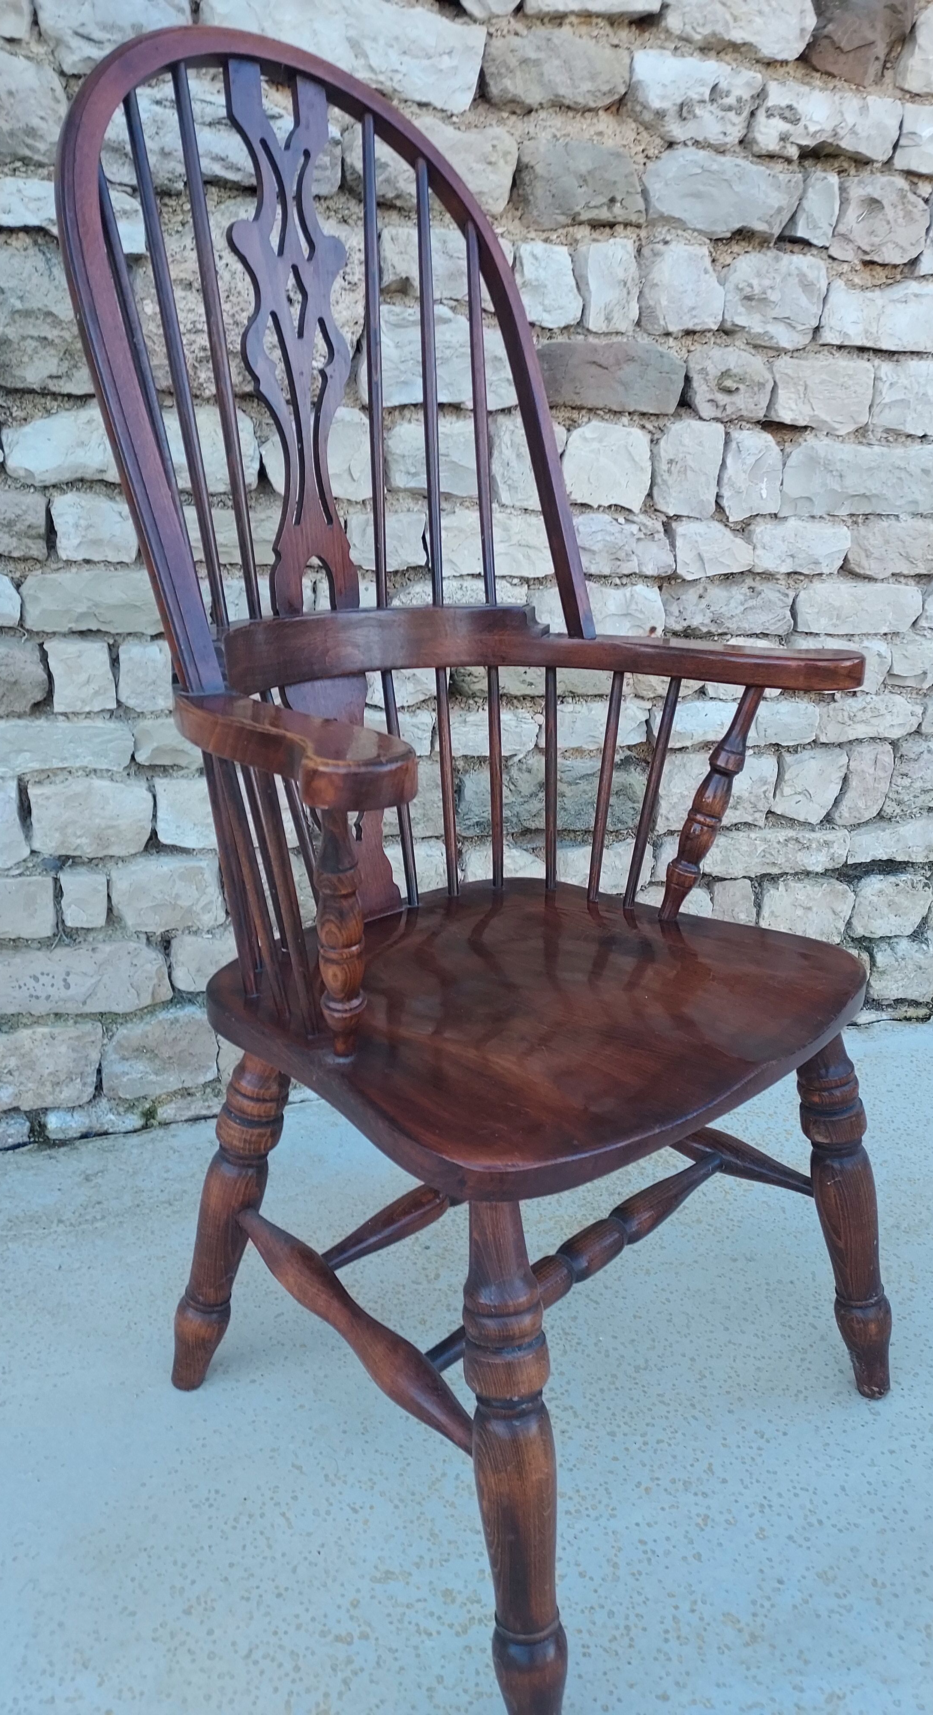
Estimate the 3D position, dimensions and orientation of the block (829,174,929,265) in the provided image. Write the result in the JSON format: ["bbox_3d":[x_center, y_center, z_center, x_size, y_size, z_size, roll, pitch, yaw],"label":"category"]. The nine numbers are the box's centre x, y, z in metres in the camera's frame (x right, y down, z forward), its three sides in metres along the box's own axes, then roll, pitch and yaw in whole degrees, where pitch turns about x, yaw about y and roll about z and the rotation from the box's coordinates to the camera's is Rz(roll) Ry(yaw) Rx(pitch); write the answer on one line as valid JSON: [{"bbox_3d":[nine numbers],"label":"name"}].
[{"bbox_3d":[0.515,-0.827,1.558,0.136,0.097,0.100,-5,20,-17],"label":"block"}]

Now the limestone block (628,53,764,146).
[{"bbox_3d":[0.254,-0.905,1.442,0.166,0.081,0.100,-5,20,-17],"label":"limestone block"}]

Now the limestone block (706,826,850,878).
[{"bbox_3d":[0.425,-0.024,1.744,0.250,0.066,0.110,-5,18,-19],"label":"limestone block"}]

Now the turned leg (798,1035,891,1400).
[{"bbox_3d":[0.369,0.334,1.155,0.066,0.430,0.066,-24,18,-39],"label":"turned leg"}]

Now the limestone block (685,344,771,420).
[{"bbox_3d":[0.313,-0.602,1.515,0.121,0.083,0.090,-5,18,-19],"label":"limestone block"}]

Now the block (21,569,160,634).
[{"bbox_3d":[-0.436,-0.307,1.412,0.166,0.068,0.100,-5,20,-17],"label":"block"}]

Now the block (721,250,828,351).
[{"bbox_3d":[0.377,-0.719,1.548,0.141,0.106,0.100,-5,20,-17],"label":"block"}]

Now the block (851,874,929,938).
[{"bbox_3d":[0.653,0.060,1.909,0.137,0.101,0.100,-5,20,-17],"label":"block"}]

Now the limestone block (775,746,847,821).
[{"bbox_3d":[0.477,-0.112,1.727,0.117,0.099,0.095,-5,18,-19],"label":"limestone block"}]

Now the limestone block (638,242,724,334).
[{"bbox_3d":[0.244,-0.699,1.471,0.116,0.101,0.110,-5,22,-18],"label":"limestone block"}]

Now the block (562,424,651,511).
[{"bbox_3d":[0.164,-0.508,1.548,0.113,0.100,0.100,-5,20,-17],"label":"block"}]

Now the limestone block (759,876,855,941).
[{"bbox_3d":[0.508,0.071,1.864,0.167,0.119,0.110,-5,22,-18],"label":"limestone block"}]

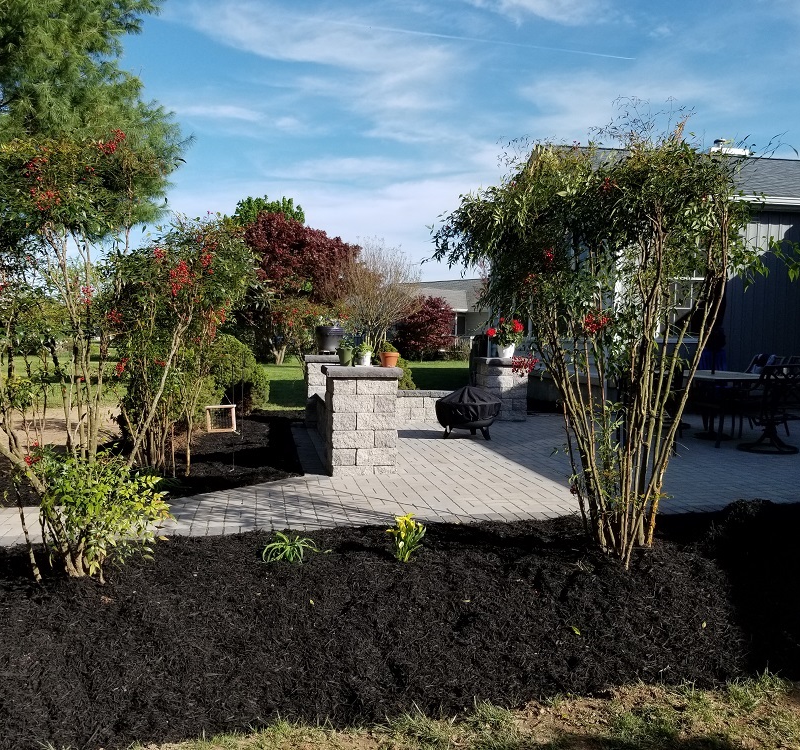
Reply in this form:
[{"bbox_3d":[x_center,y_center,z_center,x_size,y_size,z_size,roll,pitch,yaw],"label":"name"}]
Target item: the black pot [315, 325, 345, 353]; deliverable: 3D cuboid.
[{"bbox_3d":[-0.925,-0.479,10.000,0.375,0.360,0.375,1,3,0],"label":"black pot"}]

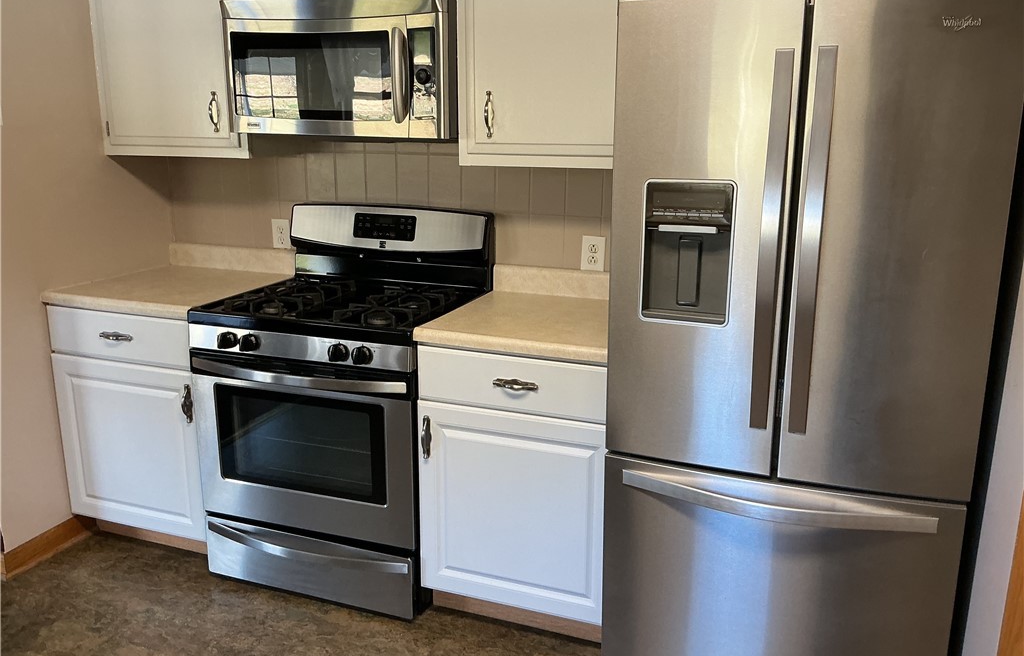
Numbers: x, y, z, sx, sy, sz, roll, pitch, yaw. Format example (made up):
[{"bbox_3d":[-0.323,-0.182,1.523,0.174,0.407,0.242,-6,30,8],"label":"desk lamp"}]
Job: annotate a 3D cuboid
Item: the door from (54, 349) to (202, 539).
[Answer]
[{"bbox_3d":[-1.279,0.396,2.885,0.592,0.583,0.020,5,15,20],"label":"door"}]

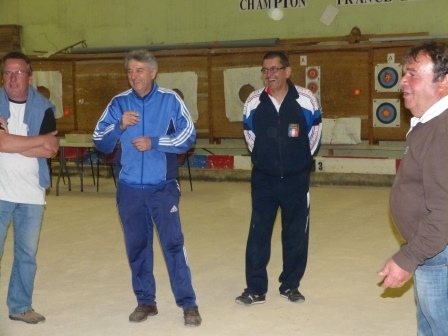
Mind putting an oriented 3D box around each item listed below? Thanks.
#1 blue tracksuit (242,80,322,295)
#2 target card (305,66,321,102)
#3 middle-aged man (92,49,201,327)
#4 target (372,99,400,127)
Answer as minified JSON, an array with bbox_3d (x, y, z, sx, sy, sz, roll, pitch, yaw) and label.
[{"bbox_3d":[0.402,0.127,5.695,0.550,1.460,0.340,0,5,8],"label":"blue tracksuit"},{"bbox_3d":[1.416,-1.283,13.256,0.235,0.640,0.015,1,6,22],"label":"target card"},{"bbox_3d":[-0.494,0.117,5.279,0.630,1.730,0.430,0,6,14],"label":"middle-aged man"},{"bbox_3d":[2.524,-0.849,12.850,0.425,0.430,0.015,1,6,22],"label":"target"}]

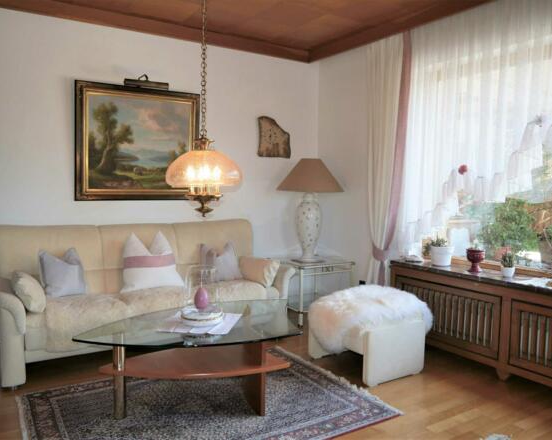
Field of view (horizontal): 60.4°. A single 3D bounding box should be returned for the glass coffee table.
[{"bbox_3d":[-0.431,0.768,2.658,1.259,0.400,0.800,-1,4,-17],"label":"glass coffee table"}]

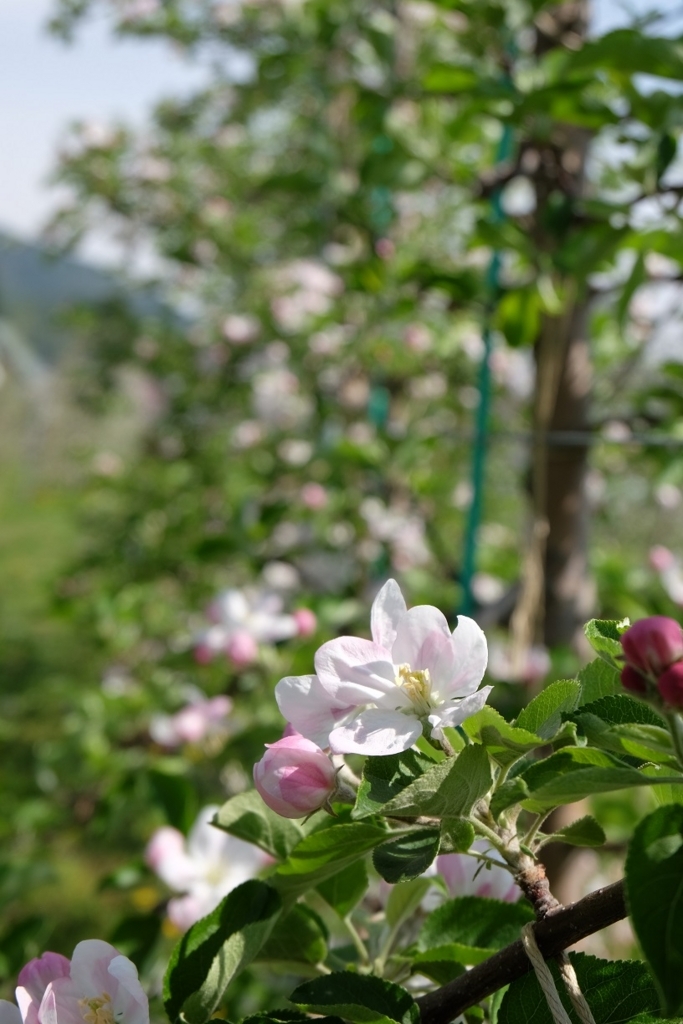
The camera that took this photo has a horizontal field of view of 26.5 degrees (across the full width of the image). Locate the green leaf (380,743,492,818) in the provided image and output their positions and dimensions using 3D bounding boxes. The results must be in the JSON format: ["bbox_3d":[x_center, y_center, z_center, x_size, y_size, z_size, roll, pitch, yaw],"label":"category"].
[{"bbox_3d":[0.024,0.069,0.370,0.030,0.020,0.012,-10,36,8],"label":"green leaf"}]

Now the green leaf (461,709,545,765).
[{"bbox_3d":[0.042,0.058,0.372,0.018,0.012,0.018,-16,41,-36],"label":"green leaf"}]

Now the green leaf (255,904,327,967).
[{"bbox_3d":[-0.015,0.118,0.405,0.022,0.010,0.018,10,50,9],"label":"green leaf"}]

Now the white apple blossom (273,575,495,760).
[{"bbox_3d":[0.011,0.040,0.370,0.051,0.041,0.032,1,-22,16],"label":"white apple blossom"}]

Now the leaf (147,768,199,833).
[{"bbox_3d":[-0.079,0.135,0.680,0.023,0.029,0.020,0,4,0],"label":"leaf"}]

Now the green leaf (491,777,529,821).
[{"bbox_3d":[0.047,0.080,0.405,0.011,0.011,0.010,0,4,0],"label":"green leaf"}]

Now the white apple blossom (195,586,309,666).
[{"bbox_3d":[-0.040,0.051,0.650,0.051,0.033,0.038,0,4,0],"label":"white apple blossom"}]

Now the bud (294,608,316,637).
[{"bbox_3d":[-0.019,0.058,0.750,0.013,0.015,0.013,25,0,0],"label":"bud"}]

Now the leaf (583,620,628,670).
[{"bbox_3d":[0.070,0.035,0.380,0.013,0.014,0.009,-29,-44,7],"label":"leaf"}]

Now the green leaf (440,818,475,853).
[{"bbox_3d":[0.032,0.090,0.405,0.009,0.009,0.008,0,4,0],"label":"green leaf"}]

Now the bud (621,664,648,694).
[{"bbox_3d":[0.075,0.043,0.370,0.009,0.008,0.009,0,4,0],"label":"bud"}]

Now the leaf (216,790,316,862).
[{"bbox_3d":[-0.020,0.082,0.378,0.028,0.012,0.019,-14,-39,8],"label":"leaf"}]

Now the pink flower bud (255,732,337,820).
[{"bbox_3d":[-0.012,0.066,0.365,0.021,0.020,0.020,22,-17,-18],"label":"pink flower bud"}]

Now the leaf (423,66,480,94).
[{"bbox_3d":[0.106,-0.416,1.400,0.056,0.025,0.035,0,4,0],"label":"leaf"}]

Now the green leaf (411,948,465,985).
[{"bbox_3d":[0.029,0.136,0.435,0.016,0.010,0.014,0,4,0],"label":"green leaf"}]

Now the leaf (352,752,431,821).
[{"bbox_3d":[0.014,0.074,0.395,0.022,0.018,0.018,0,4,0],"label":"leaf"}]

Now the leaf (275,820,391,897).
[{"bbox_3d":[-0.003,0.095,0.398,0.032,0.019,0.020,0,4,0],"label":"leaf"}]

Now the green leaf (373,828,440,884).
[{"bbox_3d":[0.016,0.087,0.368,0.014,0.018,0.007,37,-11,24],"label":"green leaf"}]

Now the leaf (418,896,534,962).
[{"bbox_3d":[0.041,0.128,0.445,0.036,0.019,0.024,0,4,0],"label":"leaf"}]

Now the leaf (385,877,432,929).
[{"bbox_3d":[0.019,0.112,0.415,0.011,0.018,0.008,34,-8,45],"label":"leaf"}]

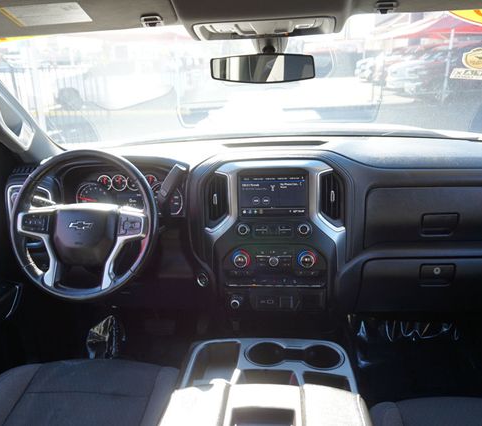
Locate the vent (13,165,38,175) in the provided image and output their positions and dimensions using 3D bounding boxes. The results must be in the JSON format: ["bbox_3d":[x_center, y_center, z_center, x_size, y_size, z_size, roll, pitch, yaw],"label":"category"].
[{"bbox_3d":[-0.626,-0.126,1.245,0.075,0.033,0.030,-1,-6,4],"label":"vent"}]

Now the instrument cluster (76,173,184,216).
[{"bbox_3d":[-0.345,-0.051,1.320,0.330,0.140,0.080,-1,1,4],"label":"instrument cluster"}]

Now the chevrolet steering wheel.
[{"bbox_3d":[-0.402,0.034,1.120,0.380,0.380,0.100,-1,-4,4],"label":"chevrolet steering wheel"}]

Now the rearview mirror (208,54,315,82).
[{"bbox_3d":[0.055,-0.335,0.989,0.248,0.064,0.040,4,25,19],"label":"rearview mirror"}]

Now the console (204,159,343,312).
[{"bbox_3d":[0.091,0.060,1.200,0.385,0.420,0.160,-1,4,4],"label":"console"}]

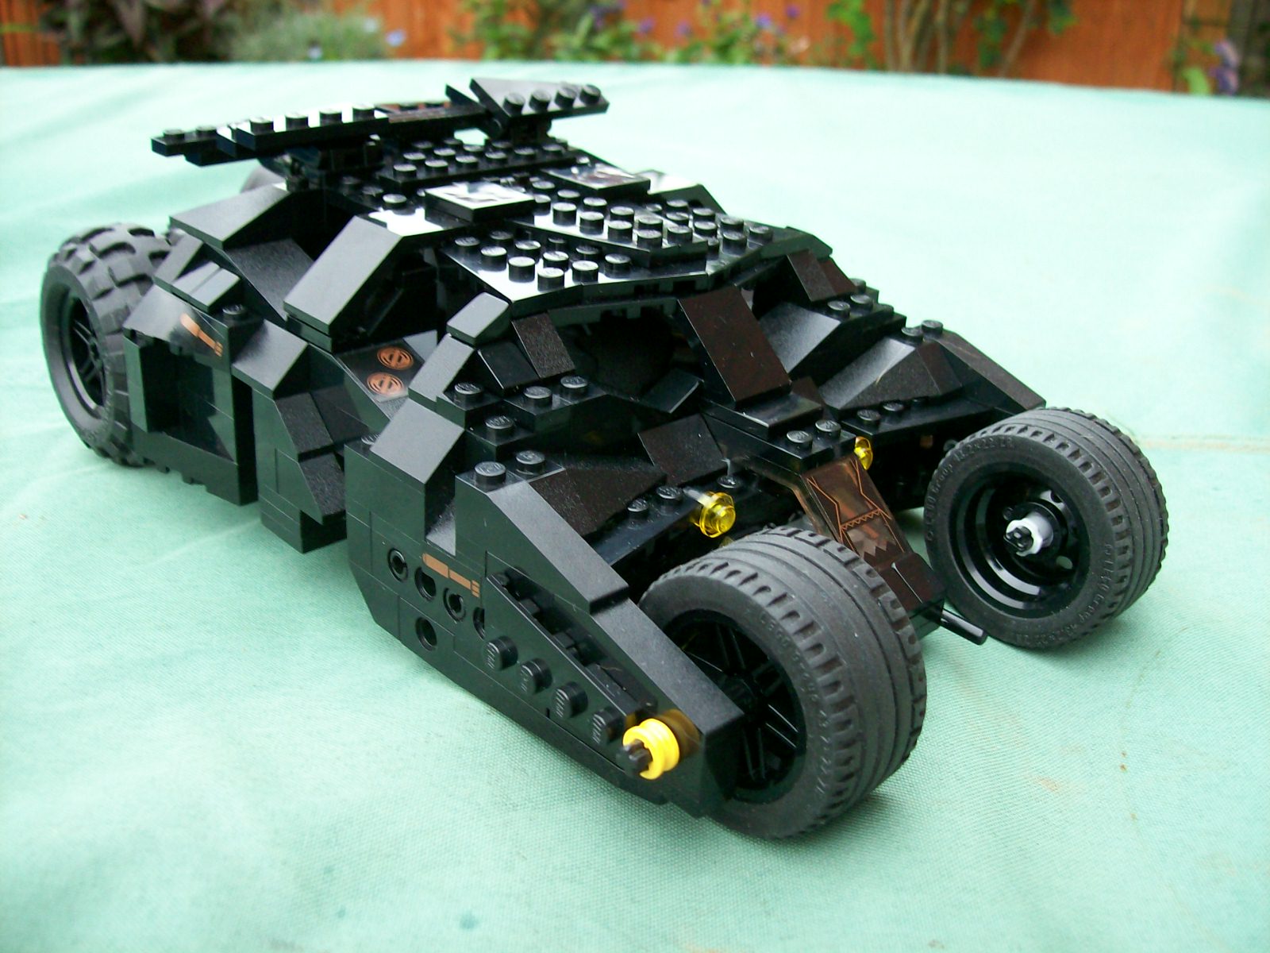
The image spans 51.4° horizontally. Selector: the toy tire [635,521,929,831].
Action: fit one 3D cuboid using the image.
[{"bbox_3d":[0.021,0.031,0.201,0.022,0.043,0.043,-20,35,-40],"label":"toy tire"}]

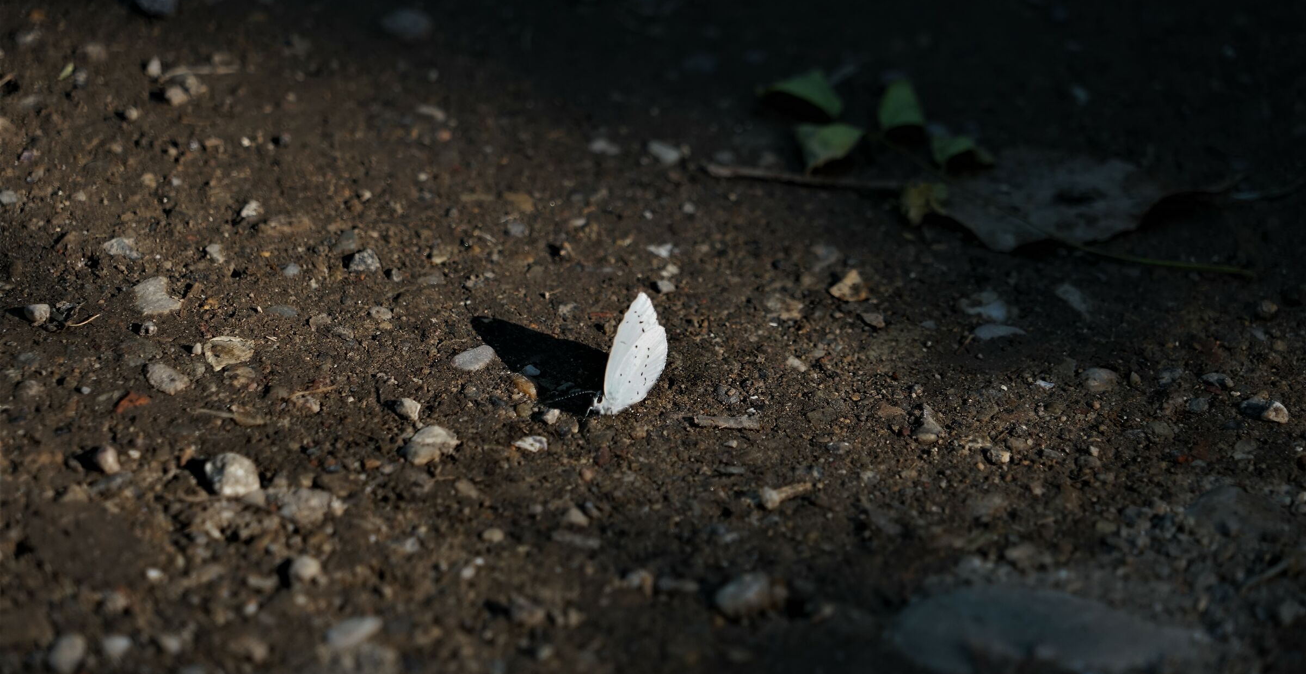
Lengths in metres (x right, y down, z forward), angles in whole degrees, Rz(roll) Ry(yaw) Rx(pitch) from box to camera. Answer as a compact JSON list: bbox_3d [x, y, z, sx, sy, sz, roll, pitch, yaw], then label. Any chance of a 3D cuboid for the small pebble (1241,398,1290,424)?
[{"bbox_3d":[0.074,0.009,1.054,0.006,0.003,0.004,13,38,12],"label":"small pebble"}]

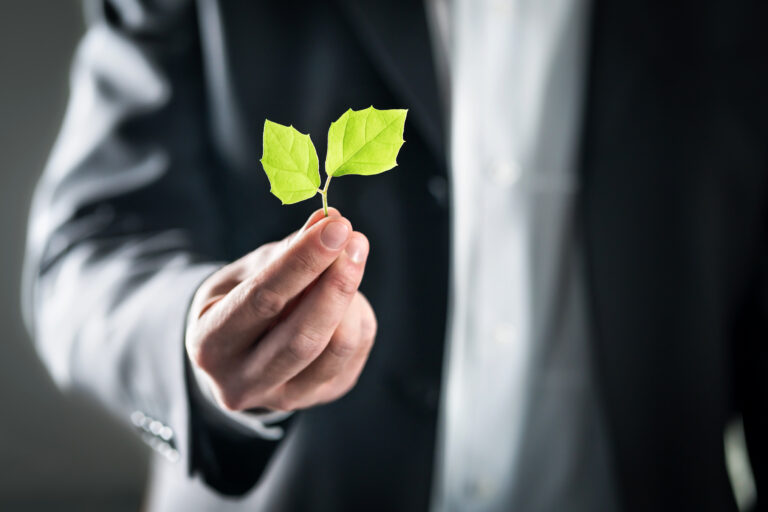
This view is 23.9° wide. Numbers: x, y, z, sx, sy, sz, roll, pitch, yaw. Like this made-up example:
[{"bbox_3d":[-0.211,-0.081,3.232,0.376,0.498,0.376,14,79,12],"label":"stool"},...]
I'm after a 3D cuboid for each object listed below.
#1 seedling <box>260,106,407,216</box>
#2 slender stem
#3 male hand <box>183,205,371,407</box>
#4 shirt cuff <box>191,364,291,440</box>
[{"bbox_3d":[-0.023,-0.043,0.822,0.066,0.051,0.022,0,0,-3],"label":"seedling"},{"bbox_3d":[-0.026,-0.027,0.824,0.005,0.020,0.004,0,0,0],"label":"slender stem"},{"bbox_3d":[-0.052,0.026,0.858,0.083,0.098,0.115,0,0,-26],"label":"male hand"},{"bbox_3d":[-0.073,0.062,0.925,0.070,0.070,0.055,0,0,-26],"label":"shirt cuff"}]

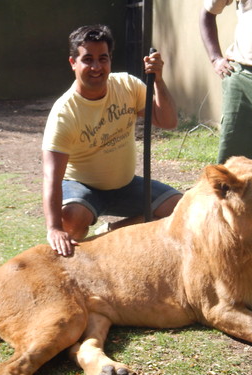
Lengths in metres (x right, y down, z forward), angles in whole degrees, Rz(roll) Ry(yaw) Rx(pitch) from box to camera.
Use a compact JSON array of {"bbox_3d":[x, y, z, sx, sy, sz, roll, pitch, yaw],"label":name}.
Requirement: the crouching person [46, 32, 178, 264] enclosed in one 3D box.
[{"bbox_3d":[-0.058,-0.088,3.737,0.600,1.170,0.760,-3,10,-18],"label":"crouching person"}]

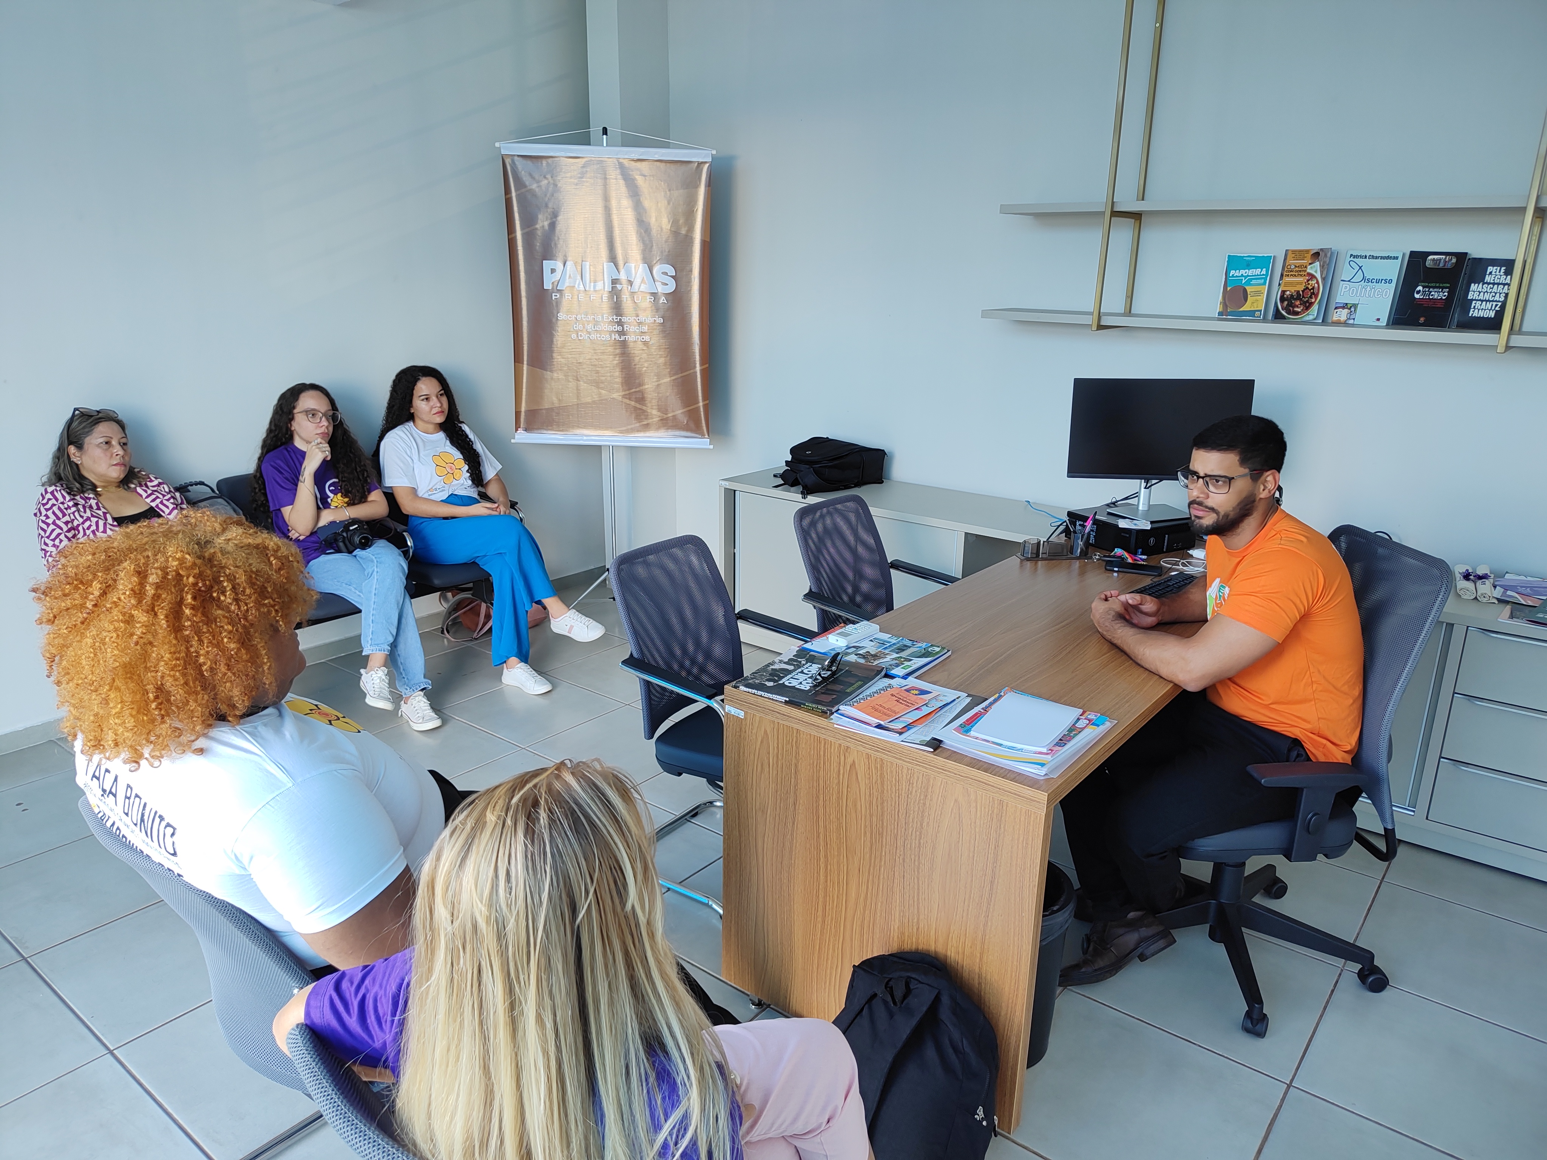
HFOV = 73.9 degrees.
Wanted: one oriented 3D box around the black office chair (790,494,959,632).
[{"bbox_3d":[0.359,0.225,3.273,0.553,0.894,0.593,-12,21,-37],"label":"black office chair"}]

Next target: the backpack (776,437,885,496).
[{"bbox_3d":[0.228,-0.509,4.526,0.454,0.188,0.296,-12,21,-37],"label":"backpack"}]

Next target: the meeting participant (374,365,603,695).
[{"bbox_3d":[-1.125,-0.193,4.003,0.840,1.215,0.573,12,20,32],"label":"meeting participant"}]

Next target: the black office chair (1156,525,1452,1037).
[{"bbox_3d":[1.178,0.417,2.425,0.652,1.047,0.652,3,17,6],"label":"black office chair"}]

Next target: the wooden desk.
[{"bbox_3d":[0.803,0.441,2.858,0.748,0.738,2.000,14,21,36],"label":"wooden desk"}]

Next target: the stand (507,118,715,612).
[{"bbox_3d":[-0.730,-0.894,4.711,0.938,2.163,0.494,0,17,-4],"label":"stand"}]

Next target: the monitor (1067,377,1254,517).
[{"bbox_3d":[1.242,-0.428,3.340,0.543,0.454,0.188,3,17,5],"label":"monitor"}]

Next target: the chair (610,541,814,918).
[{"bbox_3d":[-0.071,0.366,2.777,0.593,0.894,0.553,16,22,41],"label":"chair"}]

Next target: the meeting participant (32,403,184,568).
[{"bbox_3d":[-1.909,0.077,3.141,0.810,1.165,0.563,14,21,36],"label":"meeting participant"}]

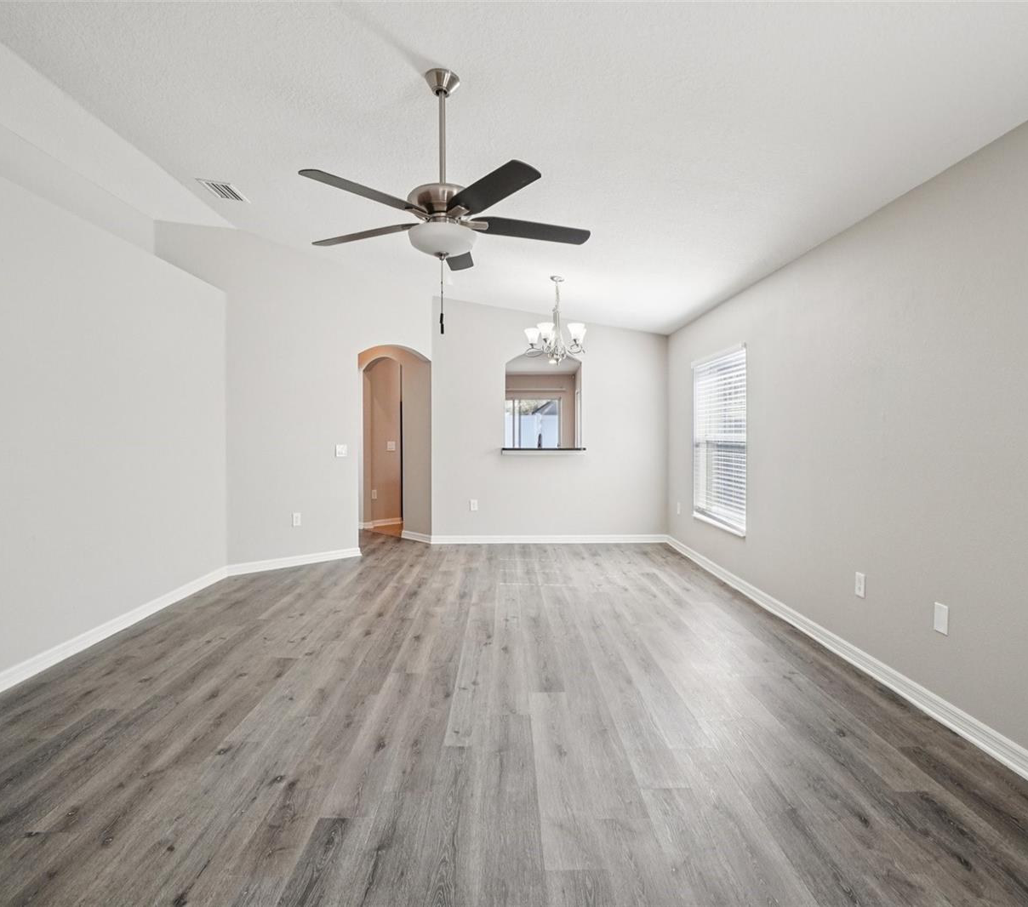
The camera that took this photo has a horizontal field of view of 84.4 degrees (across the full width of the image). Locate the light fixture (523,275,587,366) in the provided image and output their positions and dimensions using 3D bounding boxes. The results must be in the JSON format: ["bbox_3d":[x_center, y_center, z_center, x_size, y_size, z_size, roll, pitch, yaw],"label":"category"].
[{"bbox_3d":[0.368,-1.185,5.051,0.575,0.765,0.570,0,2,-1],"label":"light fixture"}]

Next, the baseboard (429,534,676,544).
[{"bbox_3d":[0.418,0.989,6.567,2.747,0.097,0.018,0,2,-1],"label":"baseboard"}]

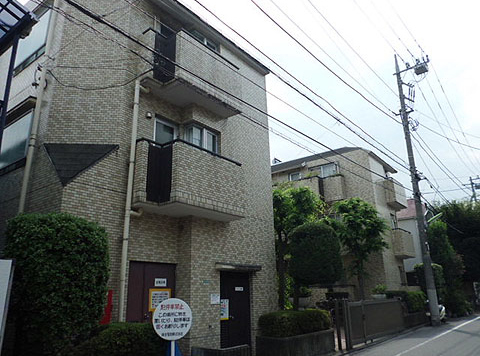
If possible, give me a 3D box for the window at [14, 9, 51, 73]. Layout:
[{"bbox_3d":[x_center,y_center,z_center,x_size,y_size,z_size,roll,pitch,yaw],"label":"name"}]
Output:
[{"bbox_3d":[-5.094,-3.282,8.825,1.759,1.339,0.120,-15,-22,36],"label":"window"}]

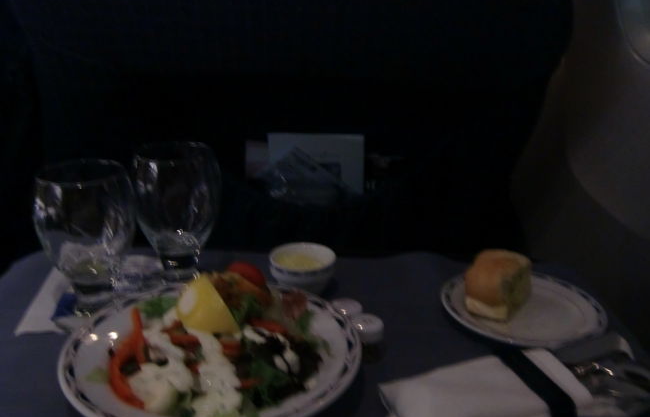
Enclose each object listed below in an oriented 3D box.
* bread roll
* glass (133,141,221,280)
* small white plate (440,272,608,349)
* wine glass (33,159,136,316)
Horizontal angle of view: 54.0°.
[{"bbox_3d":[0.152,0.064,0.551,0.041,0.044,0.050,16,24,36],"label":"bread roll"},{"bbox_3d":[-0.140,0.006,0.608,0.082,0.123,0.082,1,19,0],"label":"glass"},{"bbox_3d":[0.168,0.090,0.547,0.141,0.018,0.141,1,19,0],"label":"small white plate"},{"bbox_3d":[-0.202,0.027,0.544,0.082,0.123,0.082,1,19,0],"label":"wine glass"}]

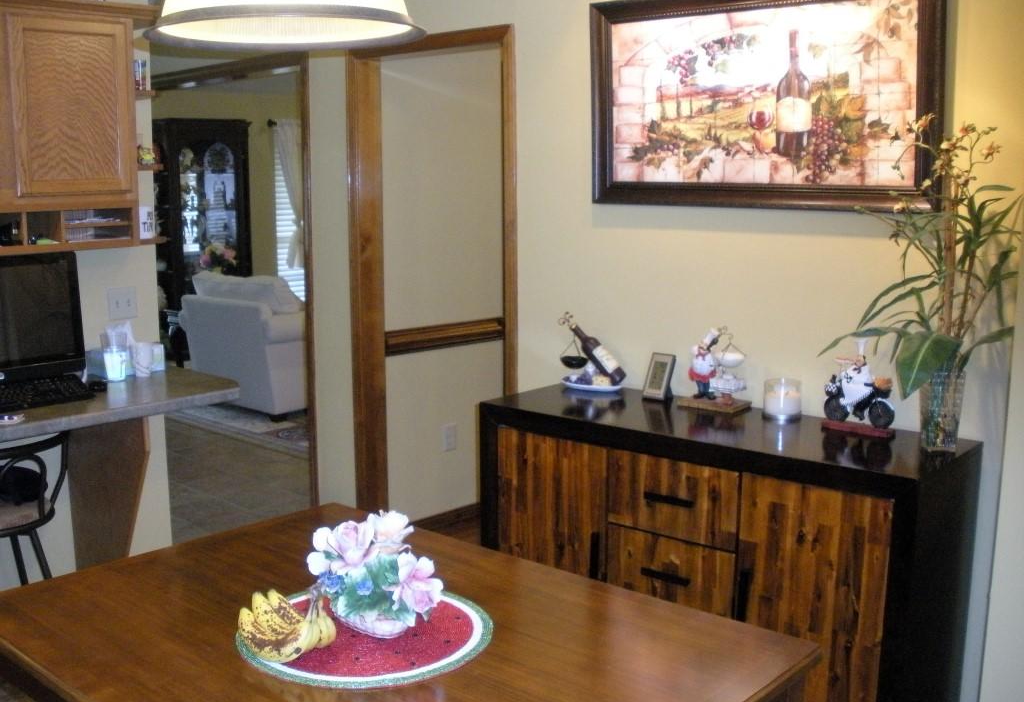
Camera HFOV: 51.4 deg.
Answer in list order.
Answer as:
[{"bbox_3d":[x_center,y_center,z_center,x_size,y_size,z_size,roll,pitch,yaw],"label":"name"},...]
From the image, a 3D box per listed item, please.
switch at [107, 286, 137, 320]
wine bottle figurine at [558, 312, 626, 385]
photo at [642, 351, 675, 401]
[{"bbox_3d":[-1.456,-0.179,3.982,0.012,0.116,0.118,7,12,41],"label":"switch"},{"bbox_3d":[0.262,-0.007,3.486,0.230,0.245,0.140,7,12,41],"label":"wine bottle figurine"},{"bbox_3d":[0.456,0.078,3.286,0.076,0.137,0.070,7,12,41],"label":"photo"}]

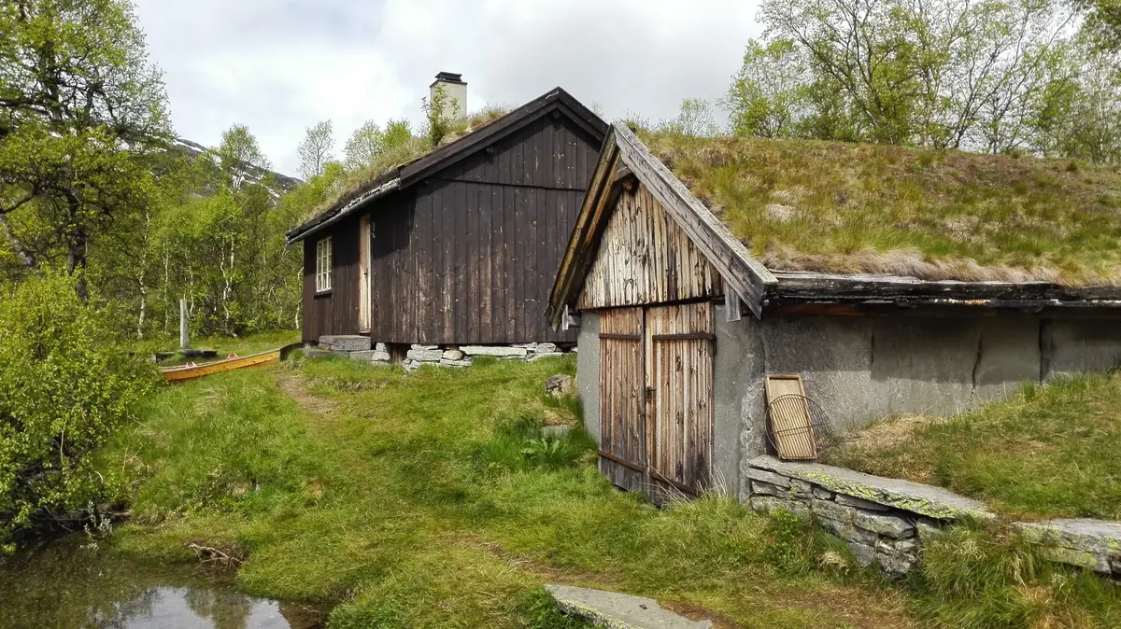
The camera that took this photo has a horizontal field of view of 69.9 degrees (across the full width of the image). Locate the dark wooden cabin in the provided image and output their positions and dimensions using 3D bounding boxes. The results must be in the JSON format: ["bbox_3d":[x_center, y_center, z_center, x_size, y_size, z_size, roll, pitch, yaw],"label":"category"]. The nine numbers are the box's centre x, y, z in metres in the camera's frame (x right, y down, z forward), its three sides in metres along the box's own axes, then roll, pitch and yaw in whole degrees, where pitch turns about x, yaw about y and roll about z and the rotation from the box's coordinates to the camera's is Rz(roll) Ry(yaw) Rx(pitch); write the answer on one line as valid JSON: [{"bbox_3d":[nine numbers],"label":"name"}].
[{"bbox_3d":[-1.986,-1.319,15.669,4.998,4.198,8.011,1,-2,-29],"label":"dark wooden cabin"}]

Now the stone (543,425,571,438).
[{"bbox_3d":[-0.045,1.232,8.500,0.330,0.150,0.300,0,-2,0],"label":"stone"}]

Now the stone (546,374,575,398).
[{"bbox_3d":[0.006,0.873,9.800,0.380,0.270,0.380,0,-2,0],"label":"stone"}]

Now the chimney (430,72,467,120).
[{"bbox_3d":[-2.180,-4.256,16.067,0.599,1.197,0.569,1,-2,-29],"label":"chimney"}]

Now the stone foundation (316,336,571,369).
[{"bbox_3d":[-2.038,0.677,15.568,4.492,0.404,7.579,1,-2,-29],"label":"stone foundation"}]

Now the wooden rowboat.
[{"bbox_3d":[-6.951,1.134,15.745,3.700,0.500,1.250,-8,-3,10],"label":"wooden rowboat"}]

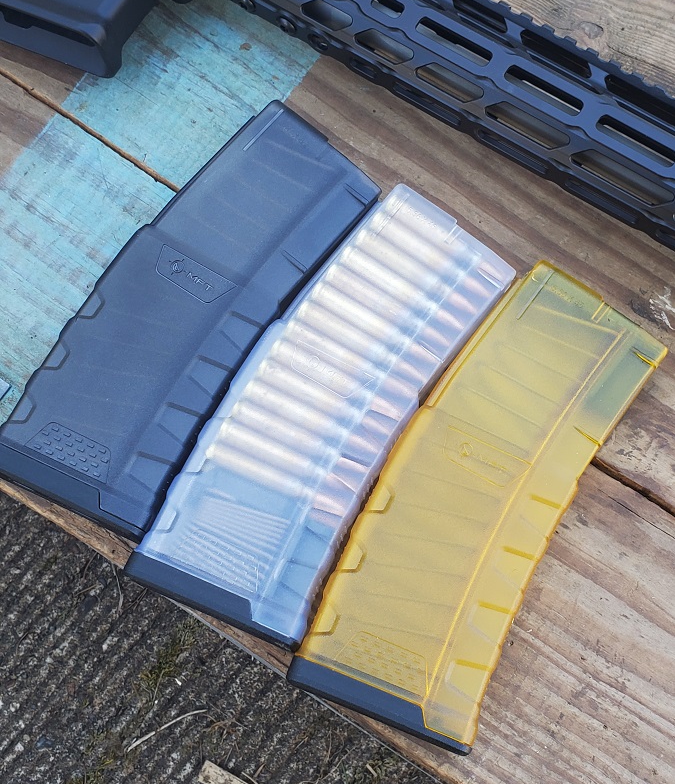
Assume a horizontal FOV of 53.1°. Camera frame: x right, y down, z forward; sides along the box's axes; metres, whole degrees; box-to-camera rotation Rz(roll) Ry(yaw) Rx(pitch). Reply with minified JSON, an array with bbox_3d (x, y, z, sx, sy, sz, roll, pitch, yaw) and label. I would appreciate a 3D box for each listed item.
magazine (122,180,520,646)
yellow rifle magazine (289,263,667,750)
[{"bbox_3d":[-0.004,0.006,0.271,0.076,0.025,0.188,31,81,7],"label":"magazine"},{"bbox_3d":[0.055,0.040,0.264,0.076,0.025,0.189,29,81,6],"label":"yellow rifle magazine"}]

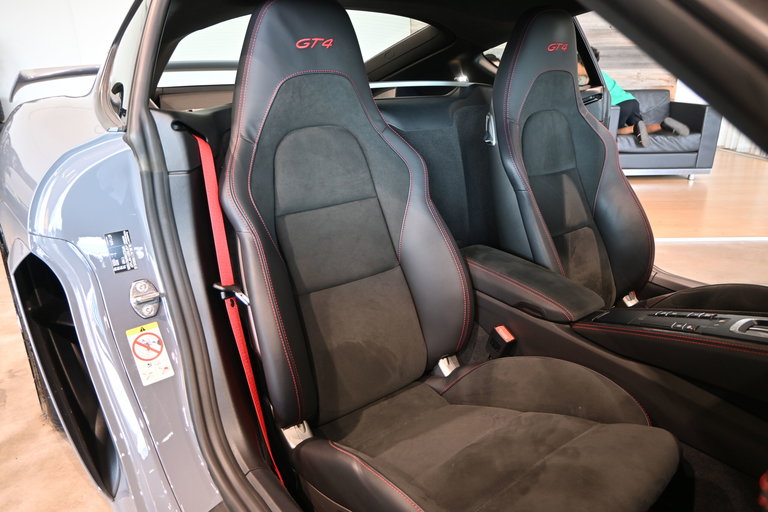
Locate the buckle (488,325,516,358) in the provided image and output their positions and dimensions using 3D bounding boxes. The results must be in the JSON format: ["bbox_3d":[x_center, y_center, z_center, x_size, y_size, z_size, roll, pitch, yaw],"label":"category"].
[{"bbox_3d":[0.267,0.207,1.185,0.028,0.080,0.042,-13,47,-30],"label":"buckle"}]

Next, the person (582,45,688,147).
[{"bbox_3d":[2.292,-1.500,4.800,0.920,0.850,0.480,7,21,23],"label":"person"}]

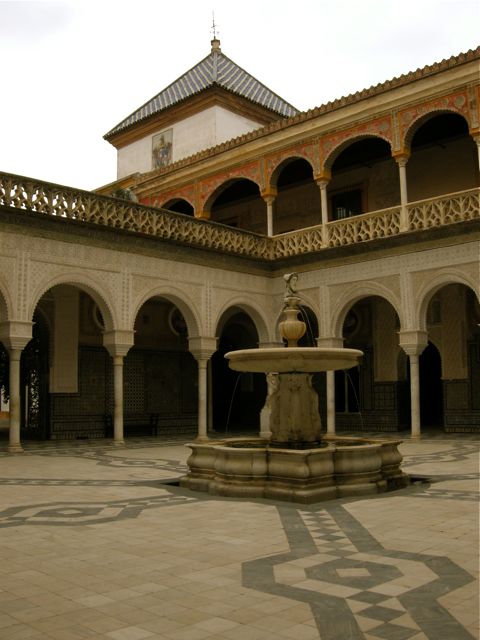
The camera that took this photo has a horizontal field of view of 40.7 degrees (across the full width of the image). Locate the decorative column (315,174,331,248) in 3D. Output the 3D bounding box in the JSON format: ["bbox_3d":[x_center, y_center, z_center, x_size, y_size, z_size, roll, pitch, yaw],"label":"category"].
[{"bbox_3d":[3.578,-4.629,27.928,0.458,3.165,0.458,6,-10,-44],"label":"decorative column"}]

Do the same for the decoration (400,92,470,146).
[{"bbox_3d":[7.327,-7.435,24.358,0.316,1.529,2.798,6,-10,-44],"label":"decoration"}]

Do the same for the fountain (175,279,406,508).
[{"bbox_3d":[1.014,1.104,12.356,3.097,4.009,3.097,6,-10,-44],"label":"fountain"}]

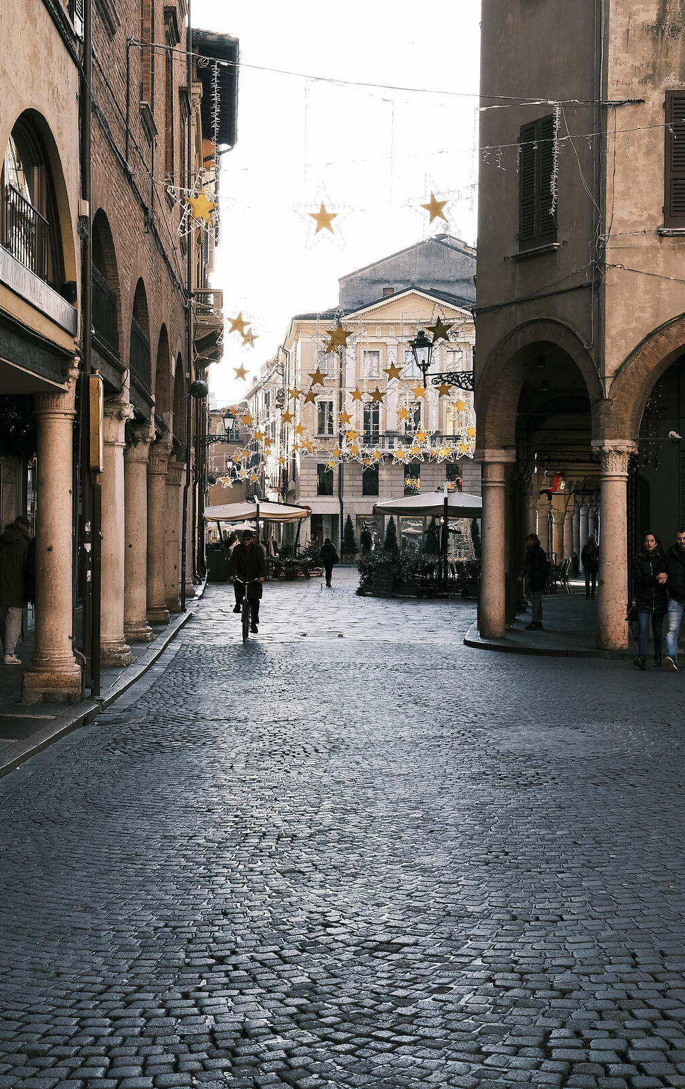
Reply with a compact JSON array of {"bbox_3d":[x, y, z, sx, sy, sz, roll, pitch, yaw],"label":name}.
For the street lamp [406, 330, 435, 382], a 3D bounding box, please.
[{"bbox_3d":[1.321,-3.131,26.500,0.420,0.950,0.420,0,0,0],"label":"street lamp"}]

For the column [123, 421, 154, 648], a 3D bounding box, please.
[{"bbox_3d":[-3.061,-0.167,23.800,0.500,3.220,0.500,0,0,0],"label":"column"}]

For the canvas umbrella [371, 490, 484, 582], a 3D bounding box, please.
[{"bbox_3d":[2.950,-0.065,47.500,4.100,3.050,4.100,0,0,0],"label":"canvas umbrella"}]

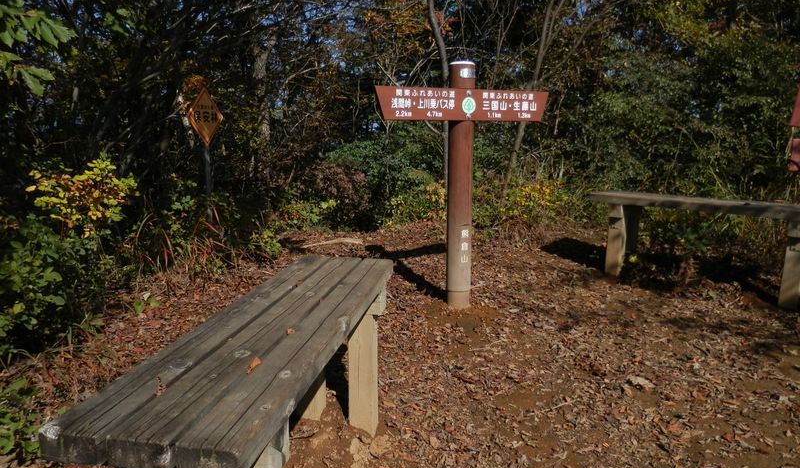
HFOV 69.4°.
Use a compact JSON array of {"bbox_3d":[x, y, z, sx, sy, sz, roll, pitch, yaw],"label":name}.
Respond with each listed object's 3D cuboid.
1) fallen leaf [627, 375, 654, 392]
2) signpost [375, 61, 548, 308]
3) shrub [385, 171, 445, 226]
[{"bbox_3d":[1.162,0.721,2.792,0.128,0.035,0.099,0,12,0],"label":"fallen leaf"},{"bbox_3d":[0.390,-0.287,3.766,1.251,1.605,0.187,-6,13,-25],"label":"signpost"},{"bbox_3d":[0.175,-0.453,6.895,0.719,0.621,0.591,0,12,0],"label":"shrub"}]

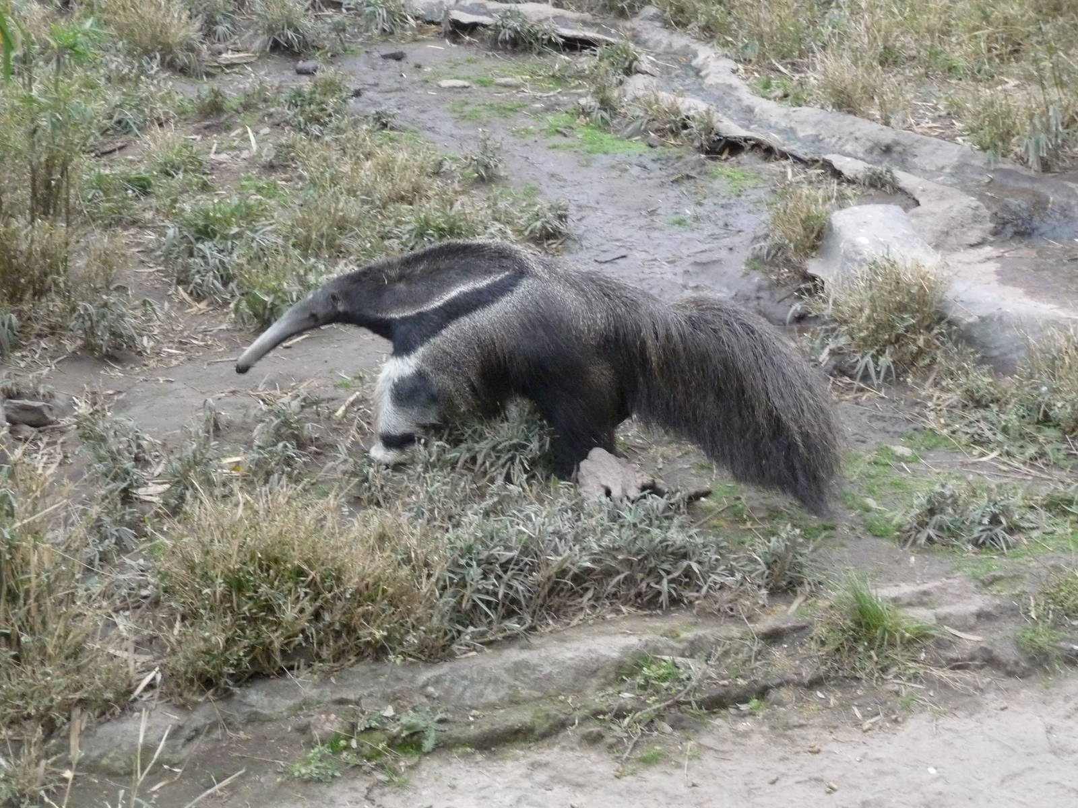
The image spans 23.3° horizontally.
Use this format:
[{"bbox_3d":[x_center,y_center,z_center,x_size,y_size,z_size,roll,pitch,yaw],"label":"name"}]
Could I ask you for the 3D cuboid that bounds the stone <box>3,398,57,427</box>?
[{"bbox_3d":[-1.426,0.025,7.337,0.130,0.052,0.084,0,23,0],"label":"stone"}]

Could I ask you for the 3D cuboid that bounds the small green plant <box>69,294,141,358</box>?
[{"bbox_3d":[-1.290,-0.233,7.783,0.218,0.163,0.185,0,23,0],"label":"small green plant"}]

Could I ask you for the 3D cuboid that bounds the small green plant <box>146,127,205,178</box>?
[{"bbox_3d":[-1.266,-0.876,9.112,0.205,0.147,0.175,0,23,0],"label":"small green plant"}]

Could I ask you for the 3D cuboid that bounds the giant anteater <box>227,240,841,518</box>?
[{"bbox_3d":[-0.018,-0.126,7.272,1.746,0.670,0.420,6,25,13],"label":"giant anteater"}]

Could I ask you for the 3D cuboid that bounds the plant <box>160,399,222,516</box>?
[{"bbox_3d":[-0.900,0.137,6.795,0.129,0.258,0.148,0,23,0],"label":"plant"}]

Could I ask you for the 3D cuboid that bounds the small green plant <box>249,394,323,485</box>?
[{"bbox_3d":[-0.685,0.092,7.045,0.206,0.229,0.175,0,23,0],"label":"small green plant"}]

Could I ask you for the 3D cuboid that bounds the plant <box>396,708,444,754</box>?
[{"bbox_3d":[-0.262,0.725,5.788,0.105,0.063,0.094,0,23,0],"label":"plant"}]

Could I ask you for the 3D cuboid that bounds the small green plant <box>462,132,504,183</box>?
[{"bbox_3d":[-0.199,-0.890,9.420,0.151,0.148,0.136,0,23,0],"label":"small green plant"}]

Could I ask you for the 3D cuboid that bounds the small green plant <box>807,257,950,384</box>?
[{"bbox_3d":[0.994,-0.245,7.655,0.419,0.317,0.356,0,23,0],"label":"small green plant"}]

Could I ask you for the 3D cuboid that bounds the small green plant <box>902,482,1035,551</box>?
[{"bbox_3d":[1.106,0.293,6.773,0.342,0.116,0.291,0,23,0],"label":"small green plant"}]

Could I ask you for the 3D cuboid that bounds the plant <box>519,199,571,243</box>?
[{"bbox_3d":[0.019,-0.601,8.578,0.169,0.119,0.143,0,23,0],"label":"plant"}]

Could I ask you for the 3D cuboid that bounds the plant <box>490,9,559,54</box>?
[{"bbox_3d":[-0.057,-1.475,10.351,0.277,0.132,0.235,0,23,0],"label":"plant"}]

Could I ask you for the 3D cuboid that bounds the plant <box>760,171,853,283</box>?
[{"bbox_3d":[0.844,-0.565,8.293,0.302,0.321,0.256,0,23,0],"label":"plant"}]

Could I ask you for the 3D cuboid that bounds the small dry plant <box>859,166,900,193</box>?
[{"bbox_3d":[1.150,-0.758,8.832,0.137,0.074,0.116,0,23,0],"label":"small dry plant"}]

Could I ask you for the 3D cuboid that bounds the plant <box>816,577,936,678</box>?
[{"bbox_3d":[0.815,0.541,6.330,0.291,0.202,0.248,0,23,0],"label":"plant"}]

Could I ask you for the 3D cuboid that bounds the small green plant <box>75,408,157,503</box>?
[{"bbox_3d":[-1.110,0.134,6.879,0.177,0.199,0.168,0,23,0],"label":"small green plant"}]

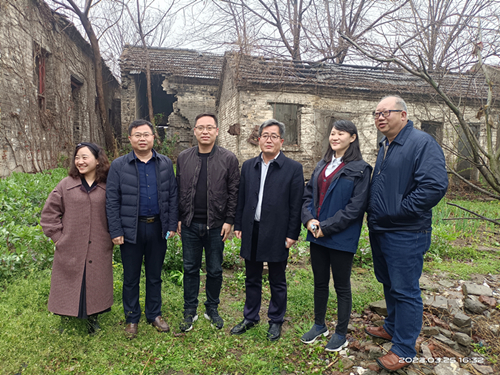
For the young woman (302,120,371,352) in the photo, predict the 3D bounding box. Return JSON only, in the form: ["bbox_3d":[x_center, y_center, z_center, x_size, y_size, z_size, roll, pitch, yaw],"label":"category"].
[{"bbox_3d":[0.643,0.332,2.685,0.480,1.650,0.380,3,5,40],"label":"young woman"}]

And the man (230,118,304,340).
[{"bbox_3d":[0.140,0.319,2.879,0.540,1.710,0.350,1,4,20],"label":"man"}]

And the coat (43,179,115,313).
[{"bbox_3d":[-1.436,0.470,3.045,0.570,1.140,0.360,-3,4,-27],"label":"coat"}]

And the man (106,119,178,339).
[{"bbox_3d":[-0.859,0.321,2.884,0.540,1.710,0.340,-2,4,-20],"label":"man"}]

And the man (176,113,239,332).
[{"bbox_3d":[-0.342,0.279,2.976,0.520,1.750,0.320,-1,4,0],"label":"man"}]

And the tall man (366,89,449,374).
[{"bbox_3d":[1.072,0.260,2.441,0.440,1.730,0.540,-3,5,-32],"label":"tall man"}]

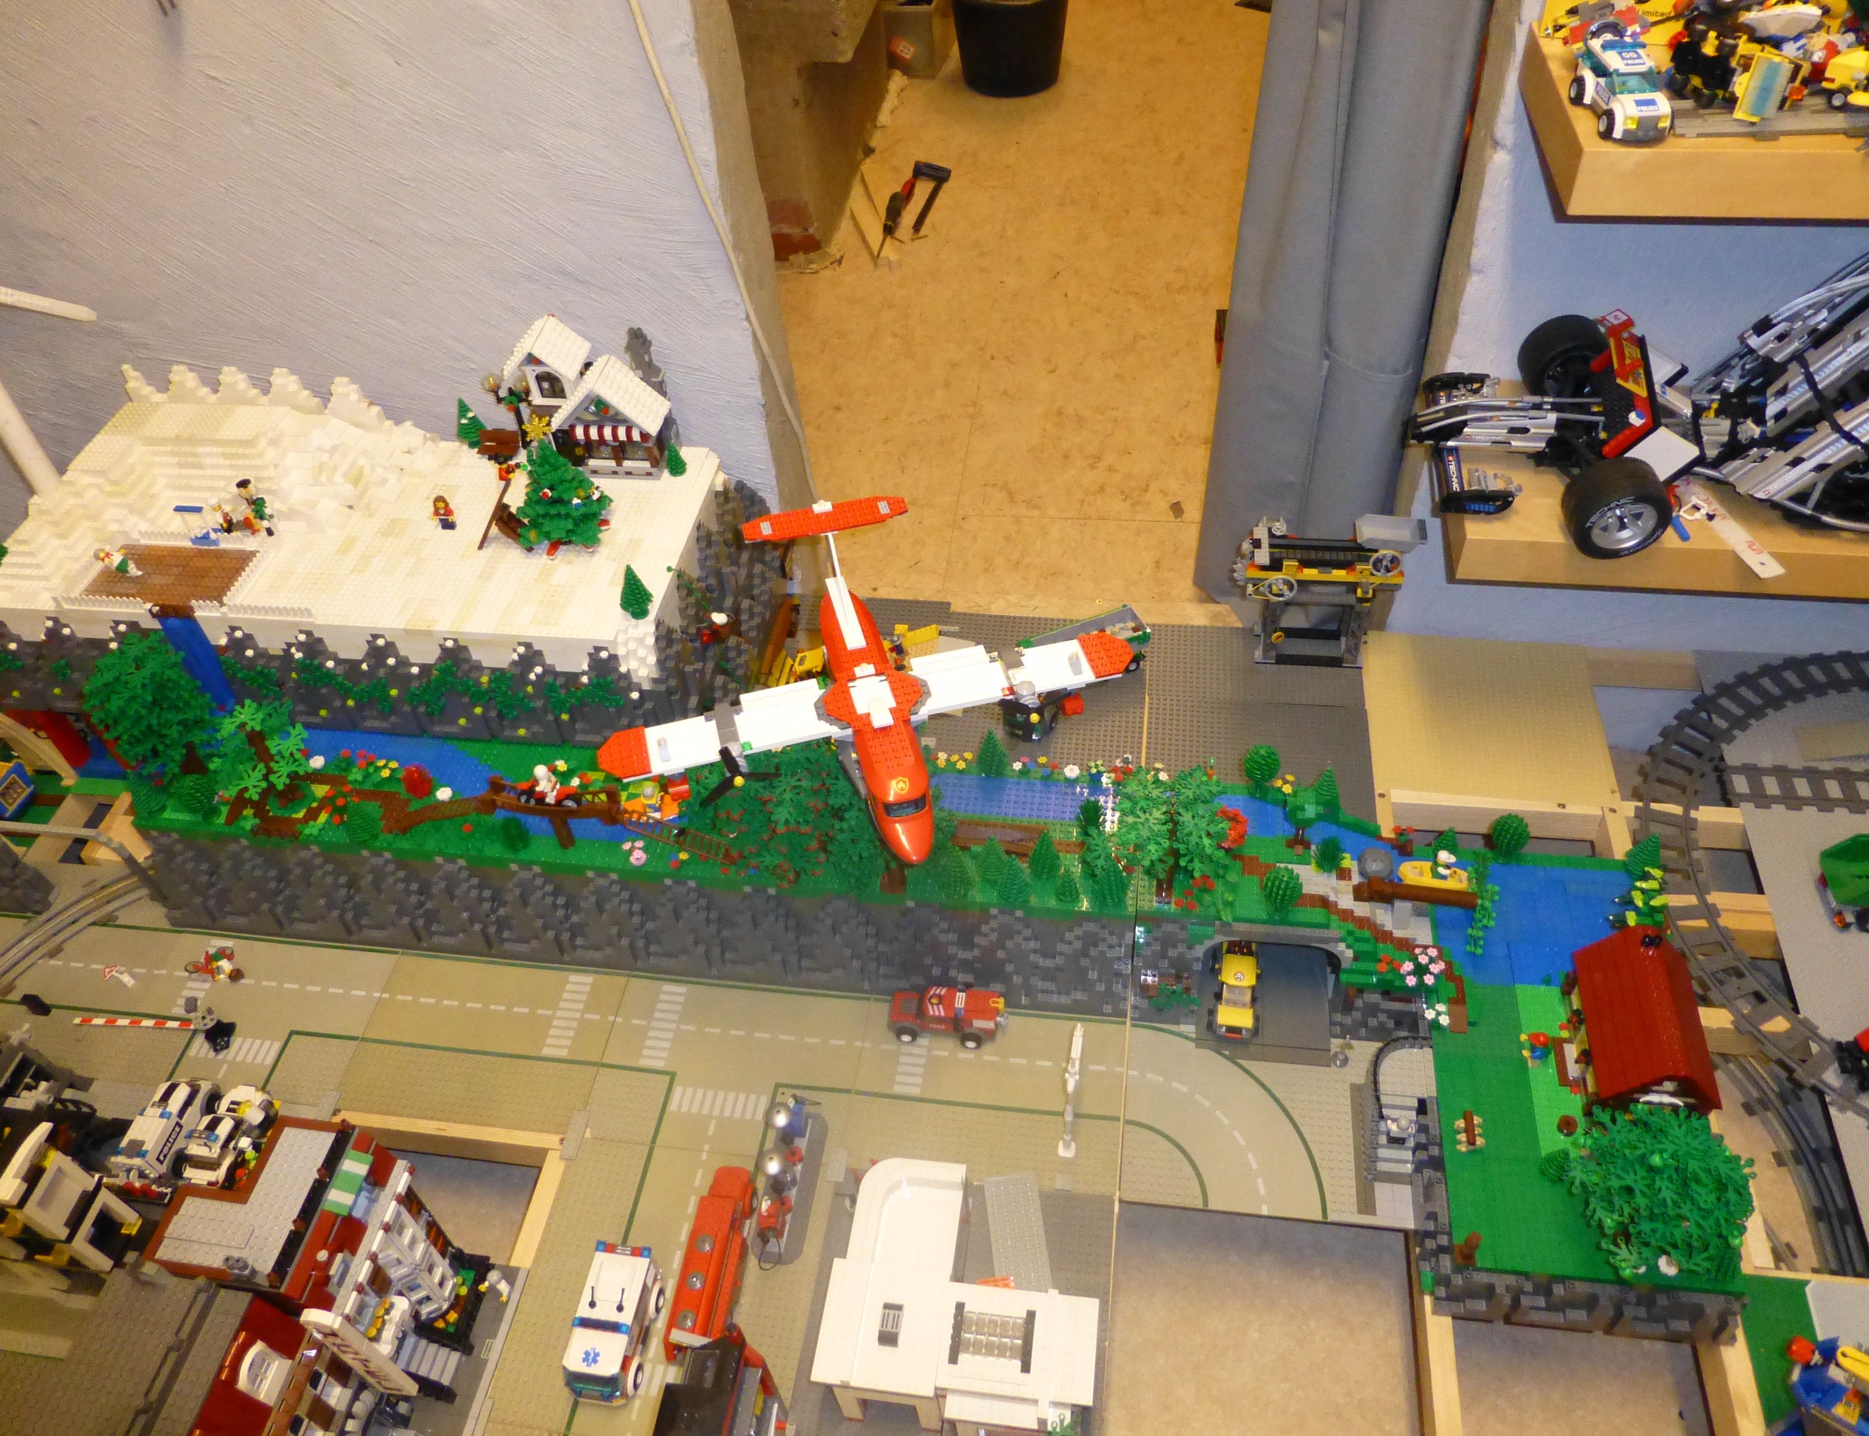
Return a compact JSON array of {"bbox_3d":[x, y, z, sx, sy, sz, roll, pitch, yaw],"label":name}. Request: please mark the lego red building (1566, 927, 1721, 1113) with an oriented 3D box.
[{"bbox_3d":[0.622,0.276,1.168,0.097,0.101,0.145,4,47,7],"label":"lego red building"}]

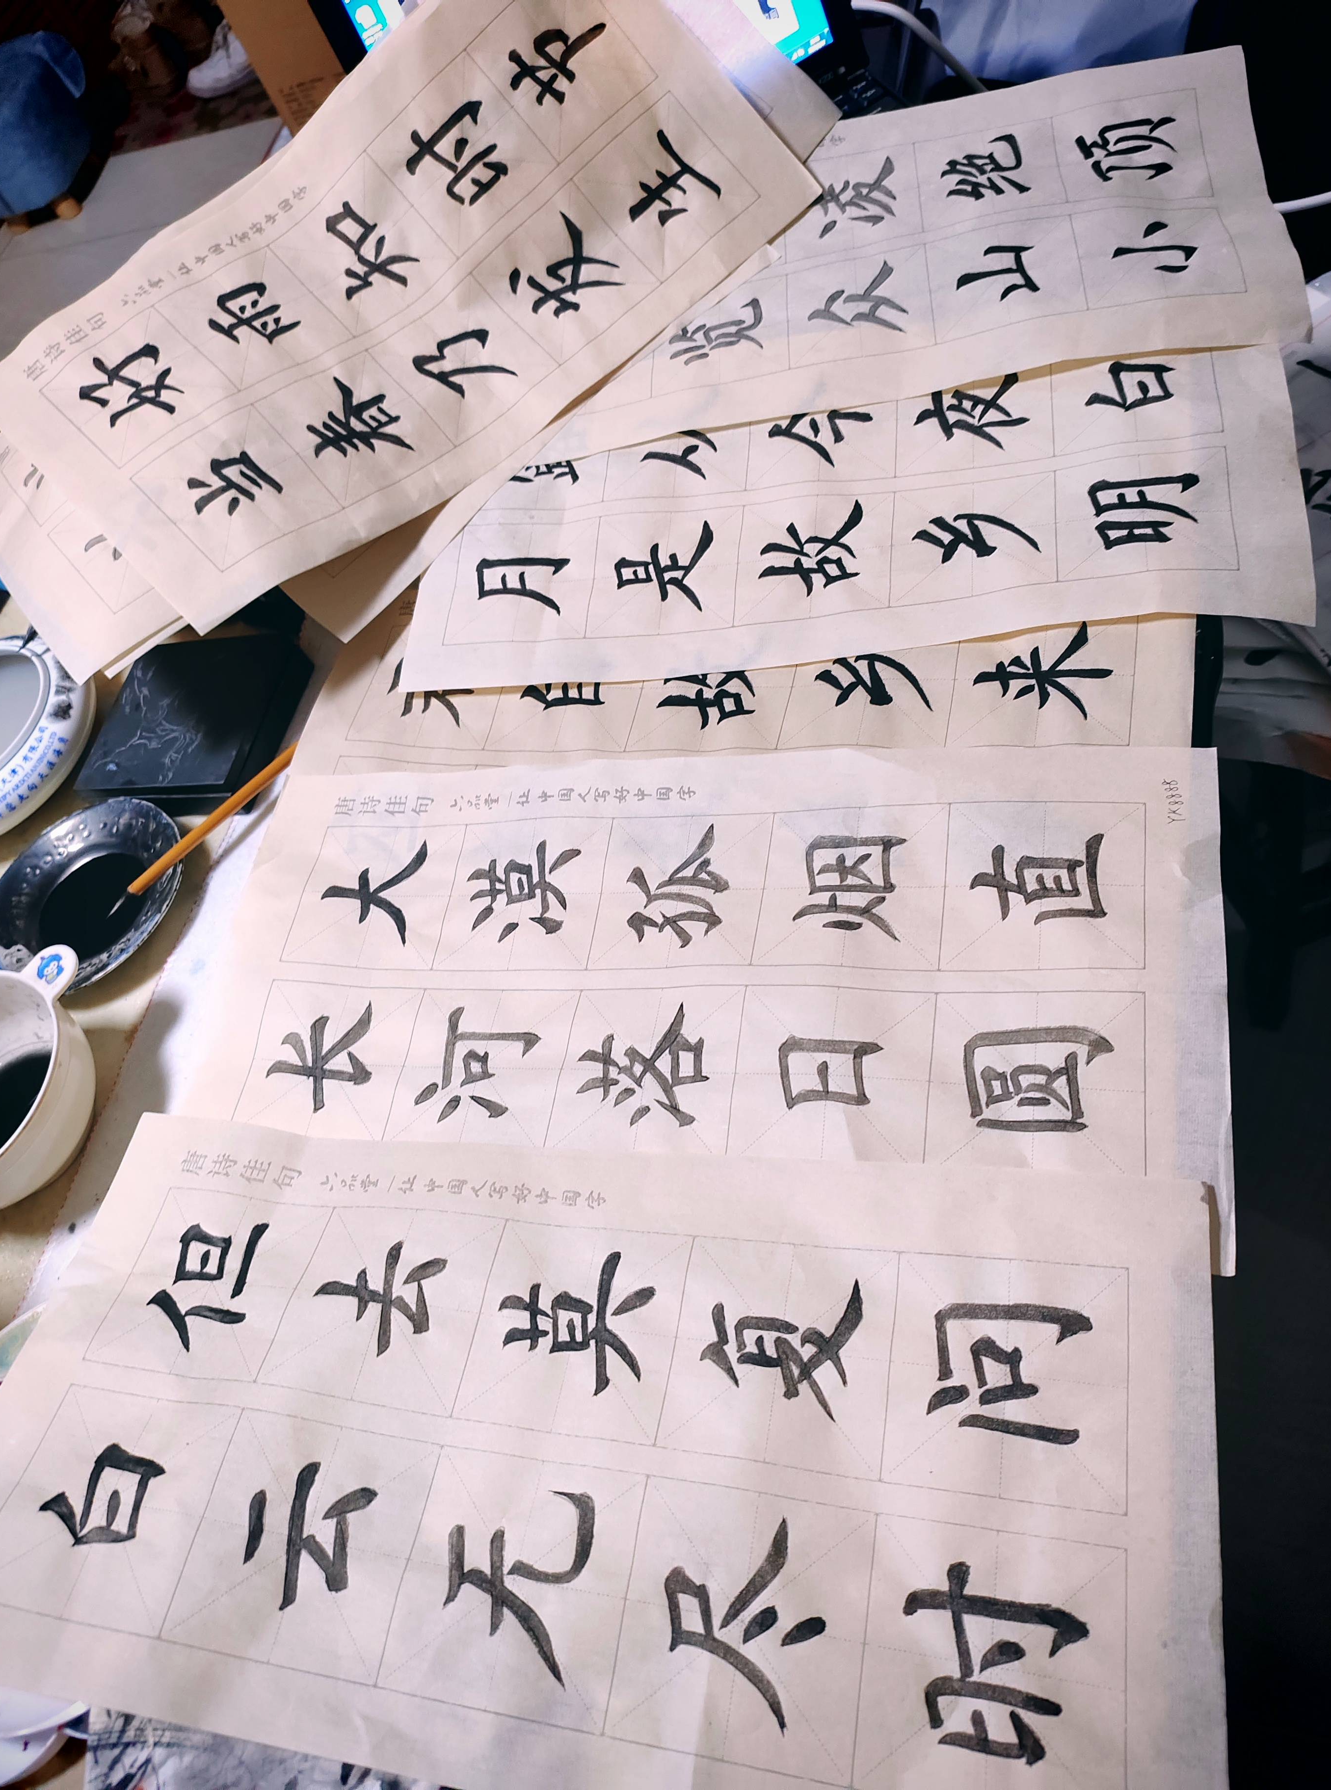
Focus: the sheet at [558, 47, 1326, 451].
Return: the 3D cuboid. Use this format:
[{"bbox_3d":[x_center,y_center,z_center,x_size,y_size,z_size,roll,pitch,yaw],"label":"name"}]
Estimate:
[{"bbox_3d":[0.113,-0.379,0.823,0.459,0.020,0.232,-5,61,13],"label":"sheet"}]

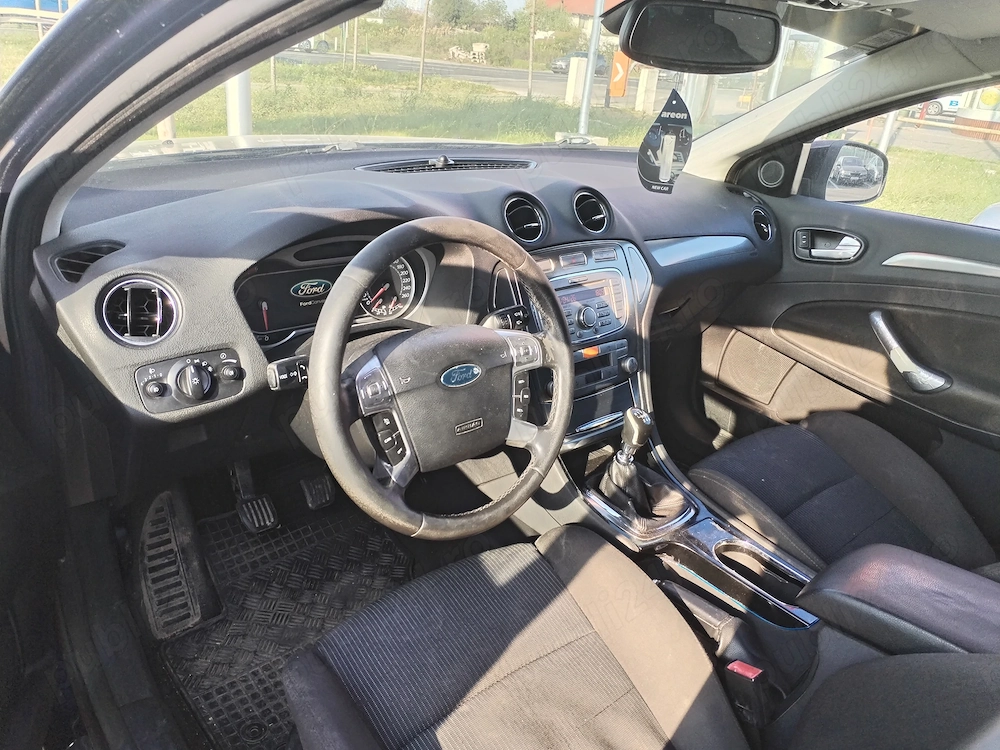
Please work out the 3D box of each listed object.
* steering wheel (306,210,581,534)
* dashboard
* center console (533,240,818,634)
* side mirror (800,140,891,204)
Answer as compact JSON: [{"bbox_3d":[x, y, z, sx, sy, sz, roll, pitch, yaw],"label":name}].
[{"bbox_3d":[-0.068,0.004,0.917,0.380,0.380,0.100,-15,11,-39],"label":"steering wheel"},{"bbox_3d":[-0.002,-0.156,1.375,1.460,0.450,0.620,-15,30,-38],"label":"dashboard"},{"bbox_3d":[0.257,0.079,1.131,0.300,0.460,0.610,-15,30,-38],"label":"center console"},{"bbox_3d":[0.809,-0.485,1.791,0.215,0.155,0.130,-10,28,-32],"label":"side mirror"}]

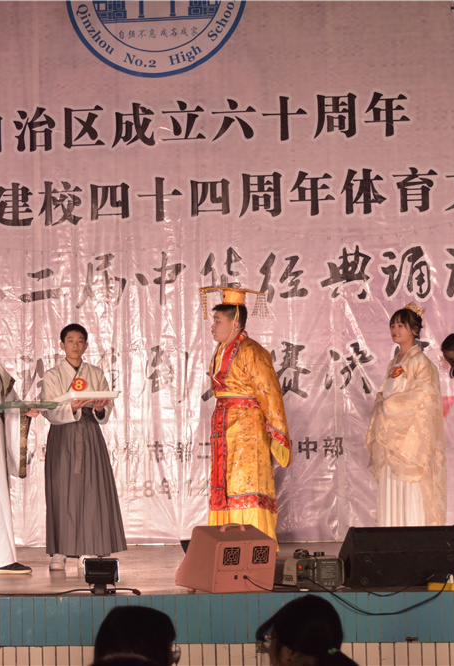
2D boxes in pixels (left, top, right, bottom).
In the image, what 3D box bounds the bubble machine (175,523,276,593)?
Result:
[{"bbox_3d":[-0.008,1.168,9.900,0.340,0.345,0.460,0,-4,-27],"label":"bubble machine"}]

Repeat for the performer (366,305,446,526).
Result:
[{"bbox_3d":[1.163,0.650,12.450,0.460,1.650,0.520,2,-4,-44],"label":"performer"}]

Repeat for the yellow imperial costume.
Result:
[{"bbox_3d":[0.129,0.587,12.700,0.540,1.790,0.540,0,-3,-22],"label":"yellow imperial costume"}]

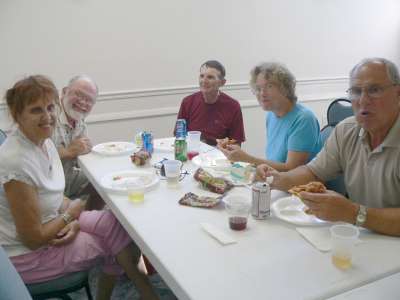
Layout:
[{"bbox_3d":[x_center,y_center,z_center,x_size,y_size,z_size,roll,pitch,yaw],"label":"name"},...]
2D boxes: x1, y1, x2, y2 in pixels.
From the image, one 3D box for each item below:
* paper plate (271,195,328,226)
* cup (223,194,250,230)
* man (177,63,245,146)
[{"bbox_3d":[0.405,0.233,1.552,0.268,0.022,0.268,-1,15,0],"label":"paper plate"},{"bbox_3d":[0.130,0.218,1.448,0.087,0.112,0.087,-1,15,0],"label":"cup"},{"bbox_3d":[0.092,0.022,2.844,0.500,1.230,0.720,-2,15,-6],"label":"man"}]

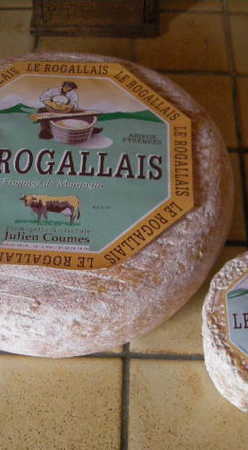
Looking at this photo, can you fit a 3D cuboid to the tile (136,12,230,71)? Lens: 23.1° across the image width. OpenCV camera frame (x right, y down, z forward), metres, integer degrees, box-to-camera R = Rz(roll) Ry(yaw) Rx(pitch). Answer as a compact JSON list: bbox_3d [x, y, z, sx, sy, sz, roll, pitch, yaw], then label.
[{"bbox_3d":[0.064,-0.201,0.688,0.099,0.008,0.099,1,57,1],"label":"tile"}]

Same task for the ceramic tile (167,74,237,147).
[{"bbox_3d":[0.064,-0.119,0.647,0.102,0.010,0.102,1,57,1],"label":"ceramic tile"}]

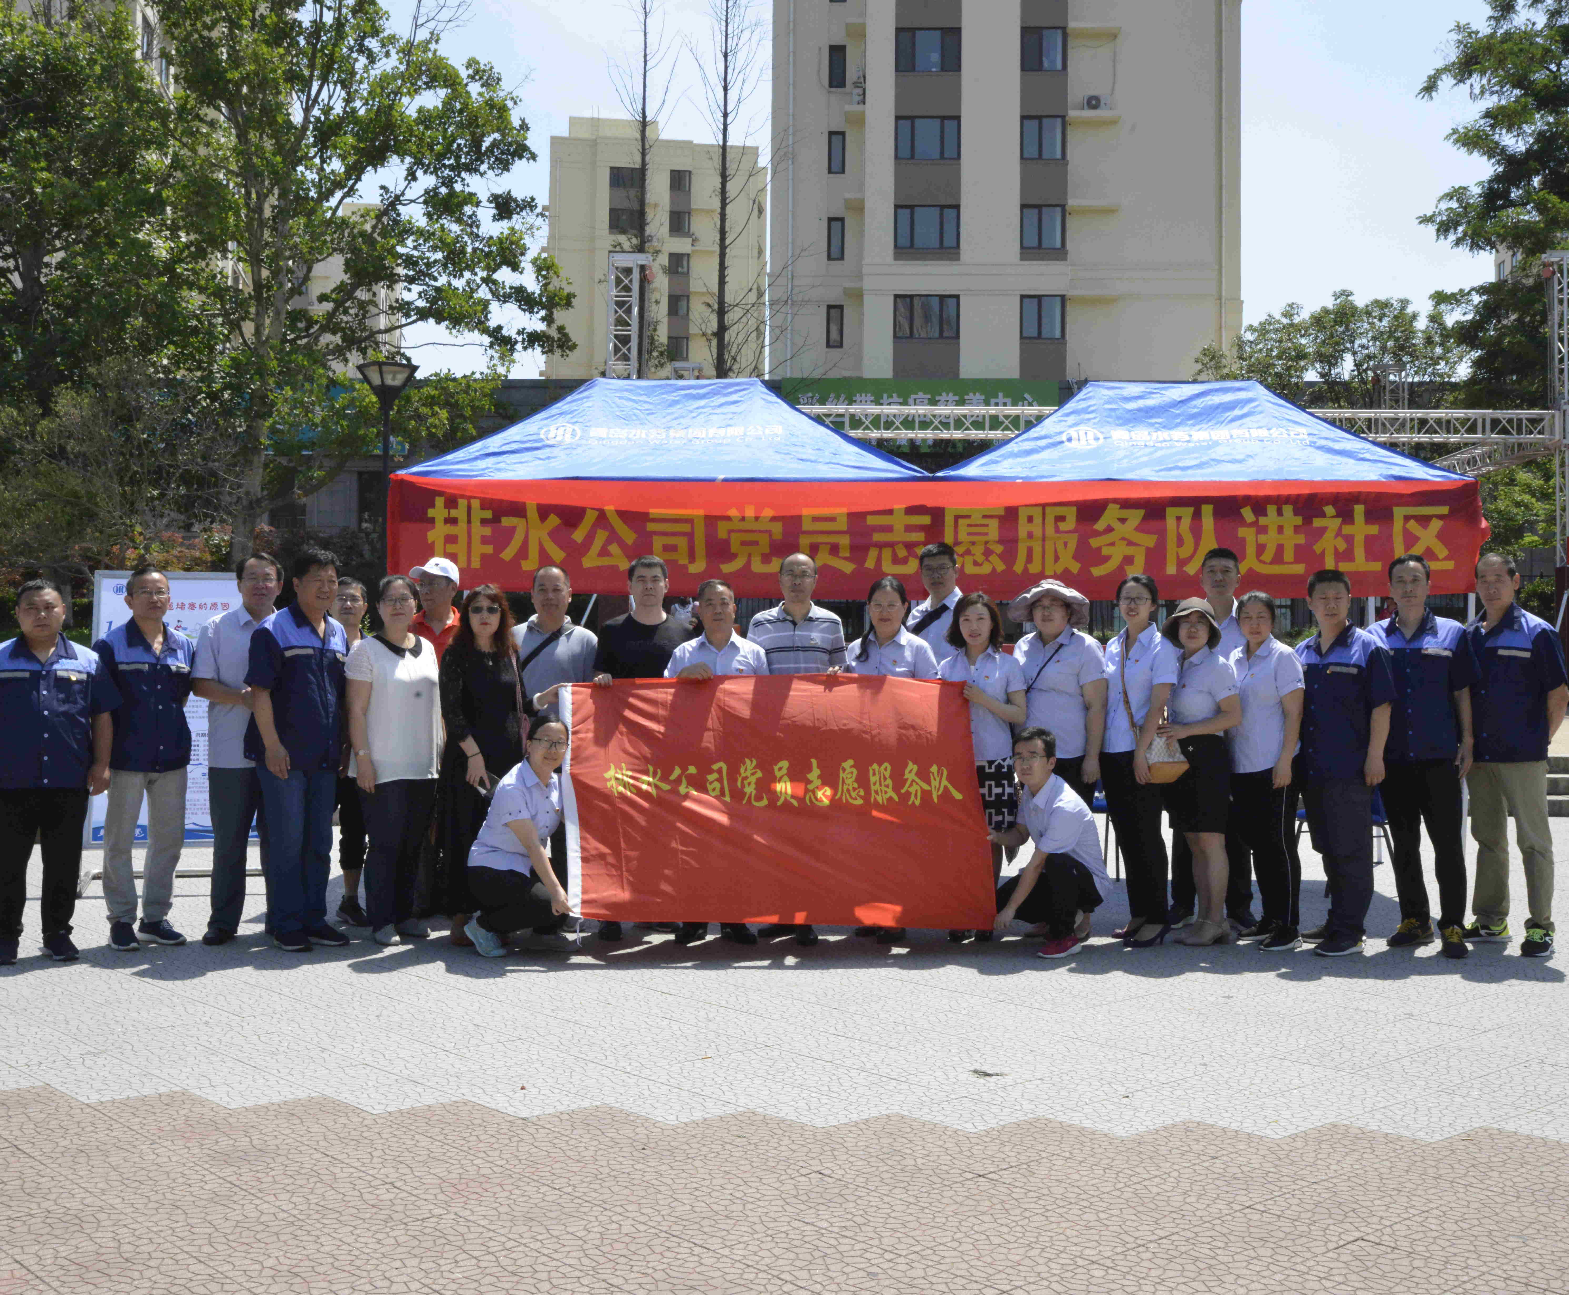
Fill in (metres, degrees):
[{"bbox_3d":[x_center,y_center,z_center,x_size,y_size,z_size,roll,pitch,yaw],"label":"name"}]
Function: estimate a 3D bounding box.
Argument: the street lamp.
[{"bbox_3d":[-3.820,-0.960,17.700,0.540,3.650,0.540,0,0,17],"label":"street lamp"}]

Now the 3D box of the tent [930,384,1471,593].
[{"bbox_3d":[2.340,-0.110,11.100,3.020,3.000,2.000,1,0,1],"label":"tent"}]

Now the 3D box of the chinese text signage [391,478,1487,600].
[{"bbox_3d":[0.800,-0.600,10.150,6.050,0.670,0.120,1,0,1],"label":"chinese text signage"}]

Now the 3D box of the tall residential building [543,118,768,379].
[{"bbox_3d":[-10.200,-17.600,135.500,15.800,38.500,18.000,1,0,-8],"label":"tall residential building"}]

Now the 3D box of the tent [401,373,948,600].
[{"bbox_3d":[-0.660,-0.140,11.200,3.020,3.000,2.000,1,0,1],"label":"tent"}]

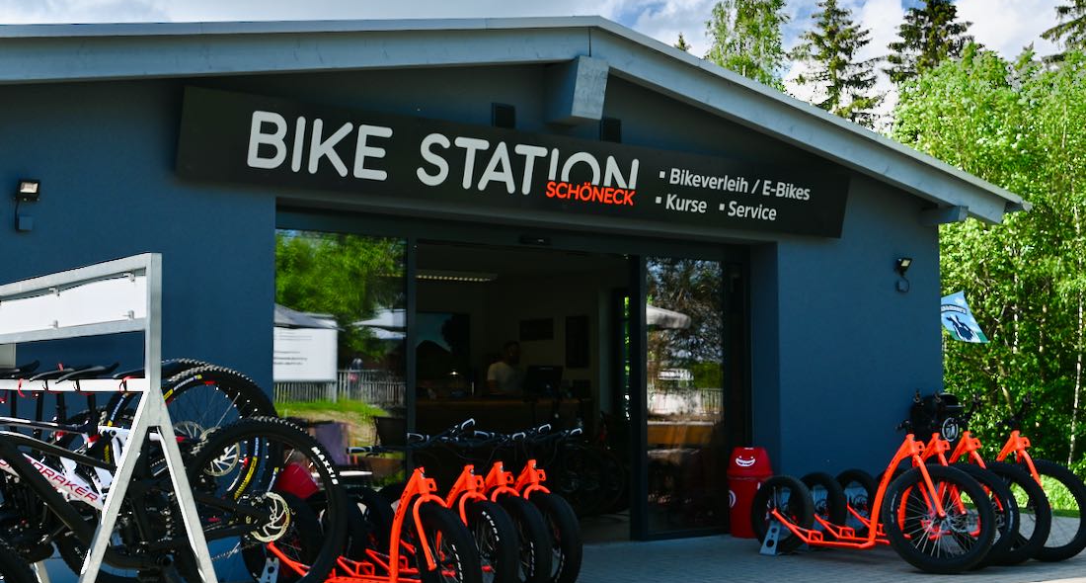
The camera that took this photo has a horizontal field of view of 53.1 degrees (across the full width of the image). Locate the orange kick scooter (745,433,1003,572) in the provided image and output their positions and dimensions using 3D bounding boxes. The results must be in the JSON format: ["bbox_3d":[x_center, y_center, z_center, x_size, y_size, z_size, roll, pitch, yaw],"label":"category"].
[{"bbox_3d":[2.278,1.440,8.035,0.580,1.080,1.950,3,-6,-35],"label":"orange kick scooter"}]

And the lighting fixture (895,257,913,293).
[{"bbox_3d":[3.401,-0.168,10.235,0.140,0.330,0.130,3,-6,-31],"label":"lighting fixture"}]

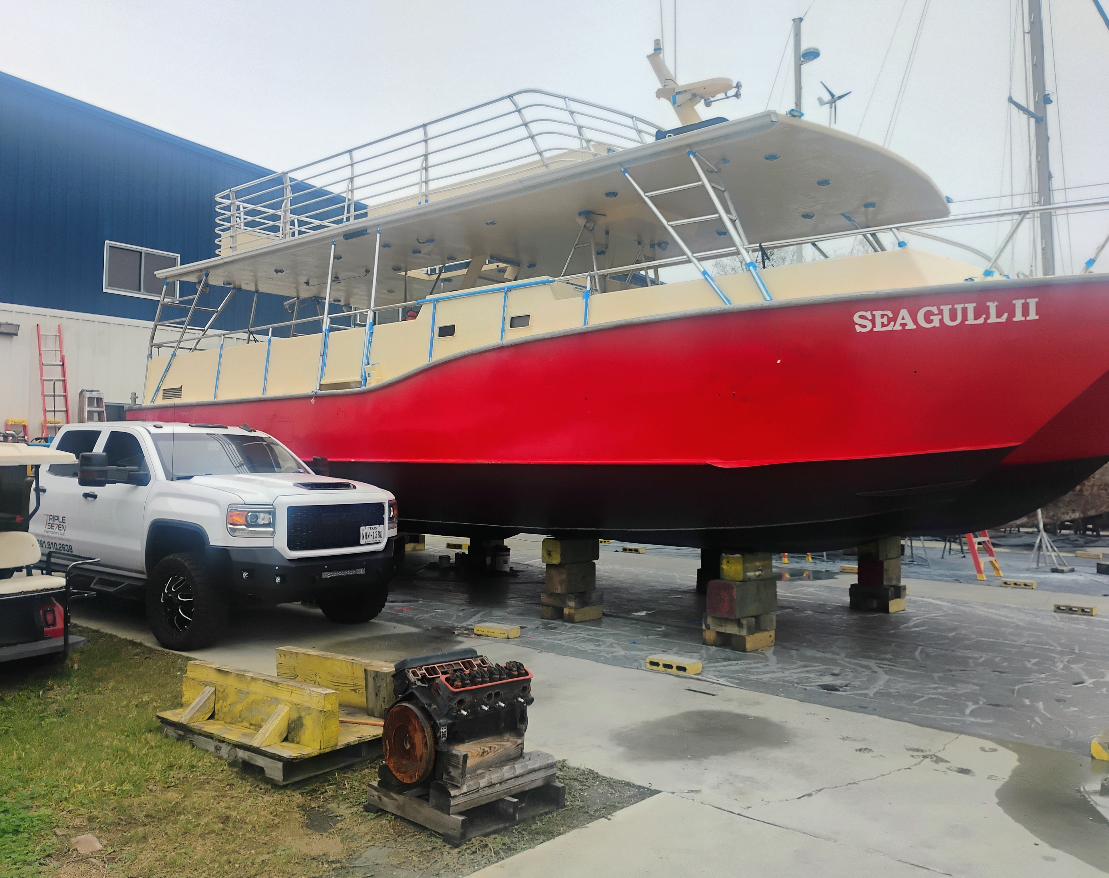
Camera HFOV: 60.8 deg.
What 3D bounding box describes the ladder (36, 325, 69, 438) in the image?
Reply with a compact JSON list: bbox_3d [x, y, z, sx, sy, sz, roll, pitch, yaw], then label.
[{"bbox_3d":[-9.620,-0.095,18.306,0.150,4.350,0.450,-15,-11,37],"label":"ladder"}]

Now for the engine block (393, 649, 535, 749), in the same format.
[{"bbox_3d":[-0.451,1.200,4.427,0.540,0.430,0.510,2,-2,-42],"label":"engine block"}]

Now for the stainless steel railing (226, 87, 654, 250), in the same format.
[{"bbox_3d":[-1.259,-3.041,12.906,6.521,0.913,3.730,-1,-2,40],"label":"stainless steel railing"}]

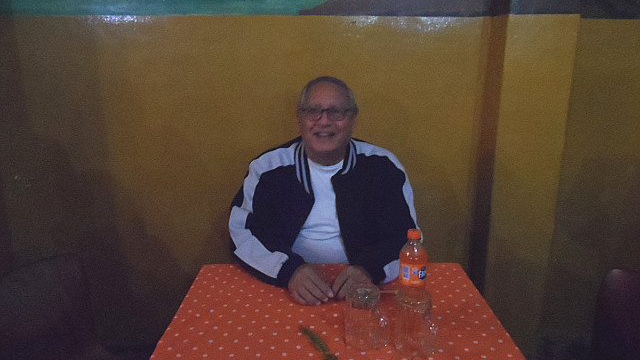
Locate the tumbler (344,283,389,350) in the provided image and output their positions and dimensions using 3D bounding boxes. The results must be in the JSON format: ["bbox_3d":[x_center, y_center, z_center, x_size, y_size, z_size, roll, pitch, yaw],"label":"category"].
[{"bbox_3d":[0.098,0.283,0.909,0.098,0.110,0.070,13,18,43],"label":"tumbler"}]

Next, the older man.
[{"bbox_3d":[0.010,0.322,1.397,0.570,1.270,0.620,0,13,0],"label":"older man"}]

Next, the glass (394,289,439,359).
[{"bbox_3d":[0.196,0.289,0.886,0.070,0.110,0.098,-9,16,-34],"label":"glass"}]

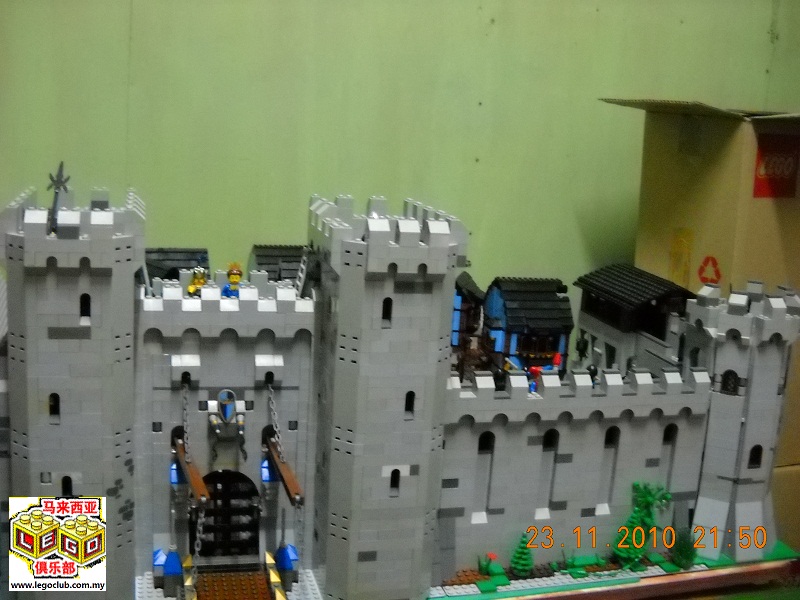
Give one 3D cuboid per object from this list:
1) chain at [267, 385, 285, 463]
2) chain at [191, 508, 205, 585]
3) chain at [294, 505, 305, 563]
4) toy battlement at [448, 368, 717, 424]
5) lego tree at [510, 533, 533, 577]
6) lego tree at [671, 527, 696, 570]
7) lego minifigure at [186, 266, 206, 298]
[{"bbox_3d":[-0.108,0.107,0.827,0.008,0.074,0.008,-9,-18,-11],"label":"chain"},{"bbox_3d":[-0.162,0.200,0.763,0.010,0.074,0.009,1,12,-14],"label":"chain"},{"bbox_3d":[-0.083,0.193,0.780,0.008,0.053,0.008,1,12,-14],"label":"chain"},{"bbox_3d":[0.168,0.088,0.892,0.266,0.043,0.024,0,12,-15],"label":"toy battlement"},{"bbox_3d":[0.115,0.238,0.884,0.020,0.041,0.020,0,12,-15],"label":"lego tree"},{"bbox_3d":[0.277,0.241,0.921,0.023,0.042,0.023,0,12,-15],"label":"lego tree"},{"bbox_3d":[-0.176,-0.007,0.832,0.024,0.044,0.016,1,12,-14],"label":"lego minifigure"}]

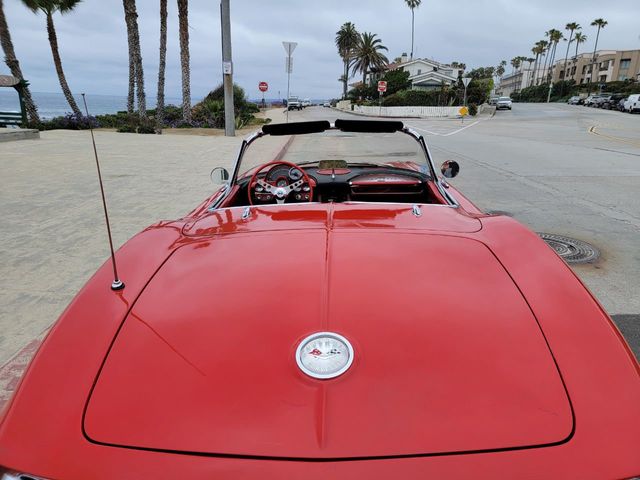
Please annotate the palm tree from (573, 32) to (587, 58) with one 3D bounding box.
[{"bbox_3d":[49.753,-34.300,86.380,2.600,10.982,2.600,2,17,0],"label":"palm tree"}]

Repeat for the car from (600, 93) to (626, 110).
[{"bbox_3d":[35.059,-16.544,53.000,1.900,1.750,4.700,7,19,21],"label":"car"}]

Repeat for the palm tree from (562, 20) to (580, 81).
[{"bbox_3d":[45.151,-32.604,81.105,2.900,12.848,2.900,2,17,0],"label":"palm tree"}]

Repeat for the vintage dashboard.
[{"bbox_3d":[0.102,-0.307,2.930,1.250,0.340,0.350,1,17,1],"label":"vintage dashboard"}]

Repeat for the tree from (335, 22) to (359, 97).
[{"bbox_3d":[4.246,-29.392,73.233,4.300,11.820,4.300,0,17,0],"label":"tree"}]

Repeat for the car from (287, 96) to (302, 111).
[{"bbox_3d":[-3.706,-19.879,65.000,1.900,1.880,4.800,1,17,4],"label":"car"}]

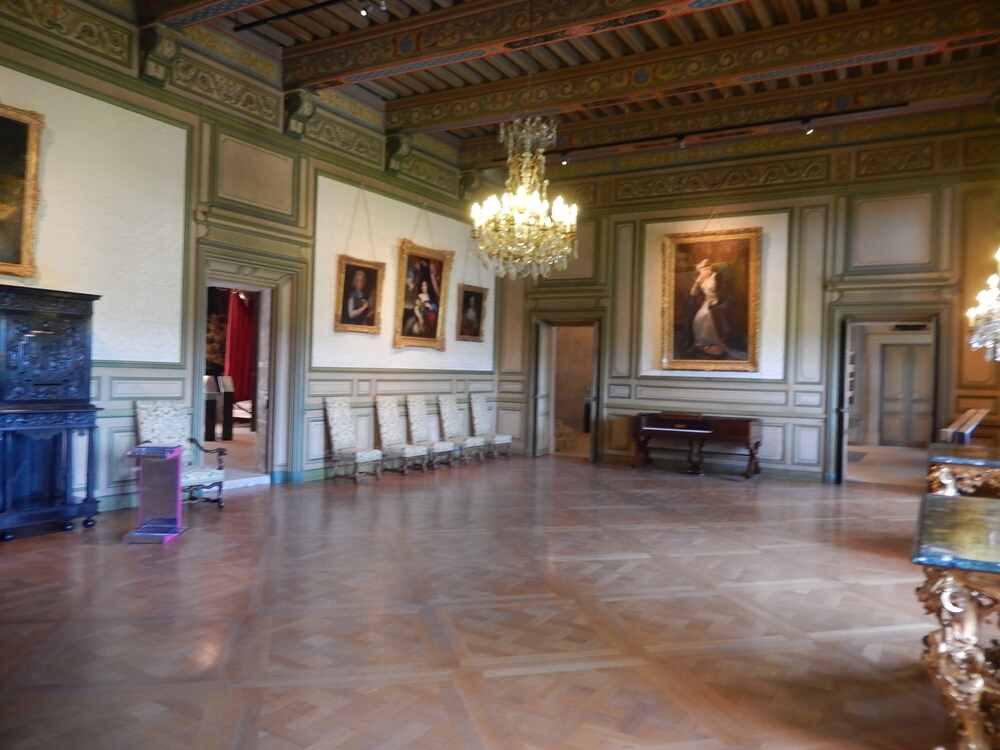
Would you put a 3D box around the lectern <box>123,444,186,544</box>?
[{"bbox_3d":[-3.097,1.064,6.508,0.363,0.798,0.474,2,0,-7],"label":"lectern"}]

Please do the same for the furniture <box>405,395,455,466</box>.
[{"bbox_3d":[-1.127,0.920,11.760,0.585,1.161,0.521,2,0,31],"label":"furniture"}]

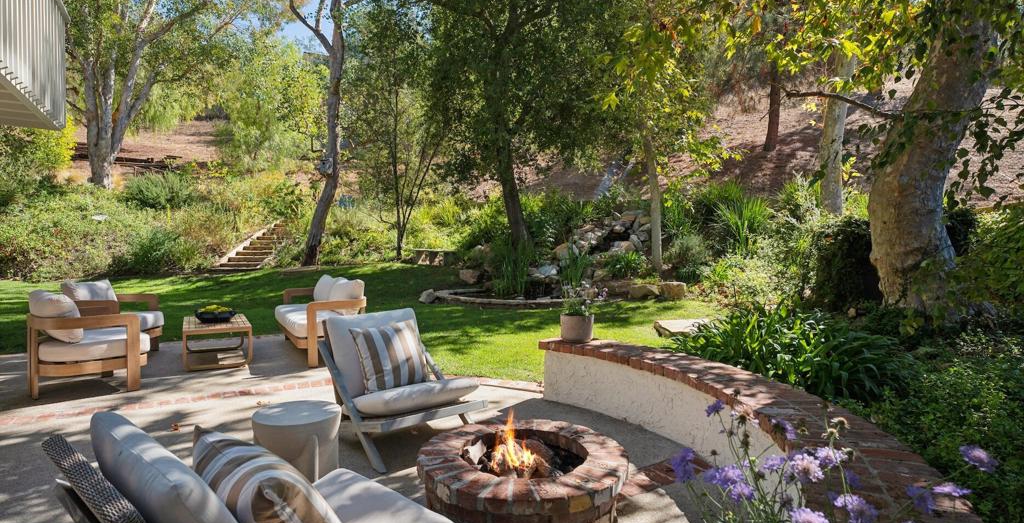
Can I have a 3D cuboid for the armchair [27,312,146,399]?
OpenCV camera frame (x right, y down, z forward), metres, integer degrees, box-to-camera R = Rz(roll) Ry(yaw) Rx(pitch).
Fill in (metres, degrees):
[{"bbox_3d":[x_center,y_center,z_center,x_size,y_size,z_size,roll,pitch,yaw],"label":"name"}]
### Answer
[{"bbox_3d":[-3.754,0.781,4.513,0.800,0.690,0.830,1,1,44],"label":"armchair"}]

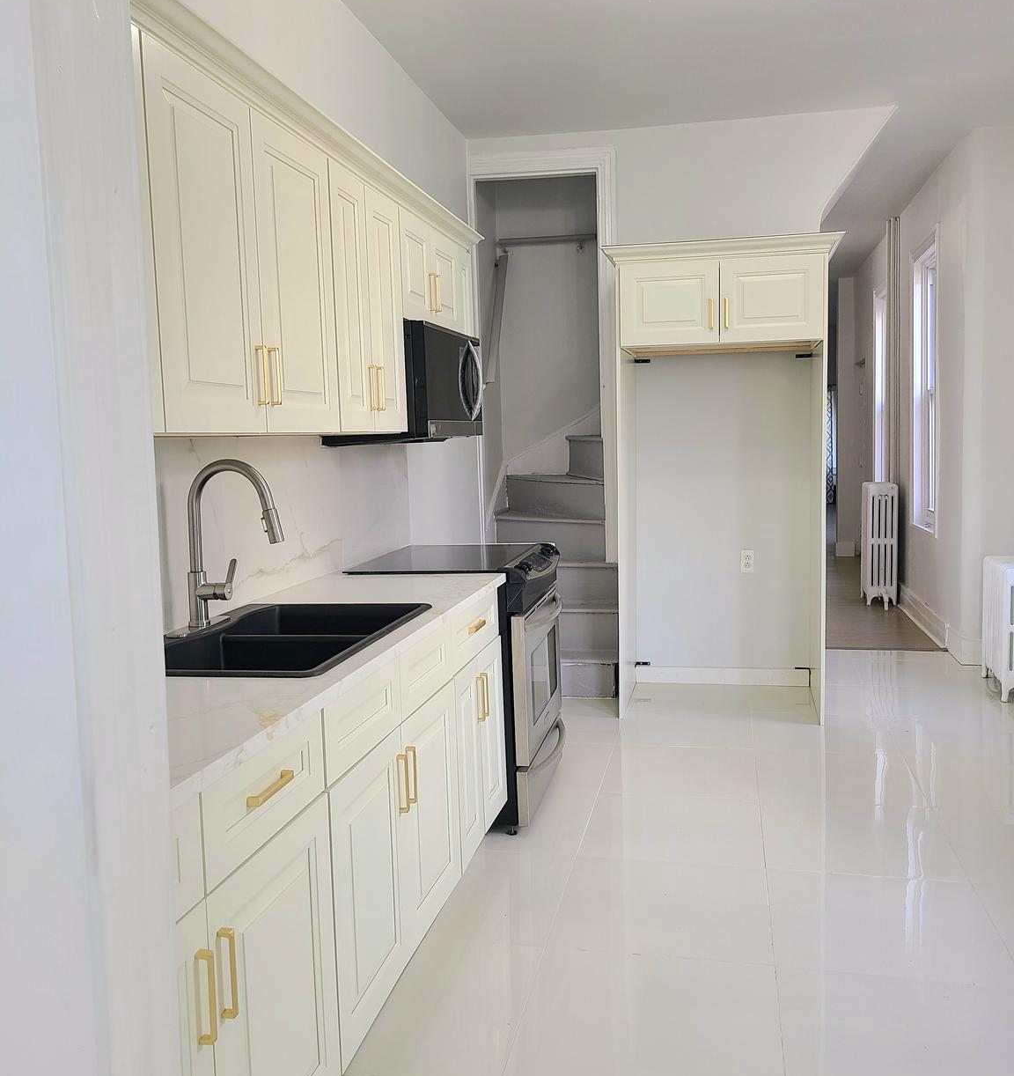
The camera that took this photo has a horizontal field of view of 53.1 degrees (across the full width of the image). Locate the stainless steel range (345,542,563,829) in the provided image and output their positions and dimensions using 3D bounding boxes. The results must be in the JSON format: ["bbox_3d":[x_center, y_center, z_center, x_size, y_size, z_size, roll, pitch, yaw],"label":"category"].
[{"bbox_3d":[-0.171,0.537,3.922,0.700,0.935,0.760,-1,6,12],"label":"stainless steel range"}]

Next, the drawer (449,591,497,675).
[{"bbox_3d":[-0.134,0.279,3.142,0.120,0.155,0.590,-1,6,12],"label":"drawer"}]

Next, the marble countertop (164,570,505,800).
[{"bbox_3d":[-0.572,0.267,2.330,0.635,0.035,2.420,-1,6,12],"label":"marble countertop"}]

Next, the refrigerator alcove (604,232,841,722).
[{"bbox_3d":[1.074,-0.272,5.077,1.030,2.240,0.780,-1,6,12],"label":"refrigerator alcove"}]

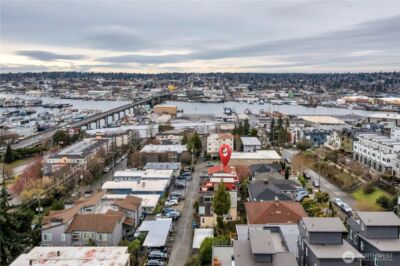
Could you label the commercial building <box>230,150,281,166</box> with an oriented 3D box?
[{"bbox_3d":[28.130,14.200,166.050,26.500,5.200,19.500,0,10,2],"label":"commercial building"}]

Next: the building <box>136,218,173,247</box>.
[{"bbox_3d":[-12.060,27.120,82.390,8.200,2.900,16.400,0,10,2],"label":"building"}]

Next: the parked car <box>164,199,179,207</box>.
[{"bbox_3d":[-10.054,25.047,110.420,4.600,1.500,1.850,-2,11,-10],"label":"parked car"}]

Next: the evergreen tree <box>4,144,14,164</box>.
[{"bbox_3d":[-110.075,12.272,179.061,5.000,11.400,5.000,1,10,3],"label":"evergreen tree"}]

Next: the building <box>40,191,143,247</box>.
[{"bbox_3d":[-27.510,23.940,85.780,20.200,8.200,24.500,0,10,2],"label":"building"}]

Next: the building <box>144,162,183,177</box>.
[{"bbox_3d":[-17.585,18.079,148.235,16.800,4.600,11.500,1,10,3],"label":"building"}]

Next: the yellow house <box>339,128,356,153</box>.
[{"bbox_3d":[81.761,3.784,170.545,7.500,11.300,8.500,0,11,2],"label":"yellow house"}]

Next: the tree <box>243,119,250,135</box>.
[{"bbox_3d":[38.971,-2.571,259.032,6.000,15.000,6.000,1,10,3],"label":"tree"}]

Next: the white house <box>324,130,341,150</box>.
[{"bbox_3d":[76.456,3.703,178.667,8.000,10.000,7.800,0,11,2],"label":"white house"}]

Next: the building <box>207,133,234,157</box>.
[{"bbox_3d":[12.844,7.038,192.753,16.000,13.600,14.000,1,10,3],"label":"building"}]

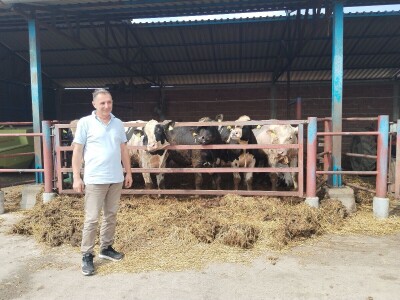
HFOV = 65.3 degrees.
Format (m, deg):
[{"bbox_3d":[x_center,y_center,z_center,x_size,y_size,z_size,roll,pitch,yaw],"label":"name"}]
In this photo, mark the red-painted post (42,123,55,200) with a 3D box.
[{"bbox_3d":[-2.667,0.247,5.500,0.220,1.516,0.220,0,3,7],"label":"red-painted post"}]

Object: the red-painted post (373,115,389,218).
[{"bbox_3d":[2.819,0.259,4.820,0.235,1.599,0.235,0,3,7],"label":"red-painted post"}]

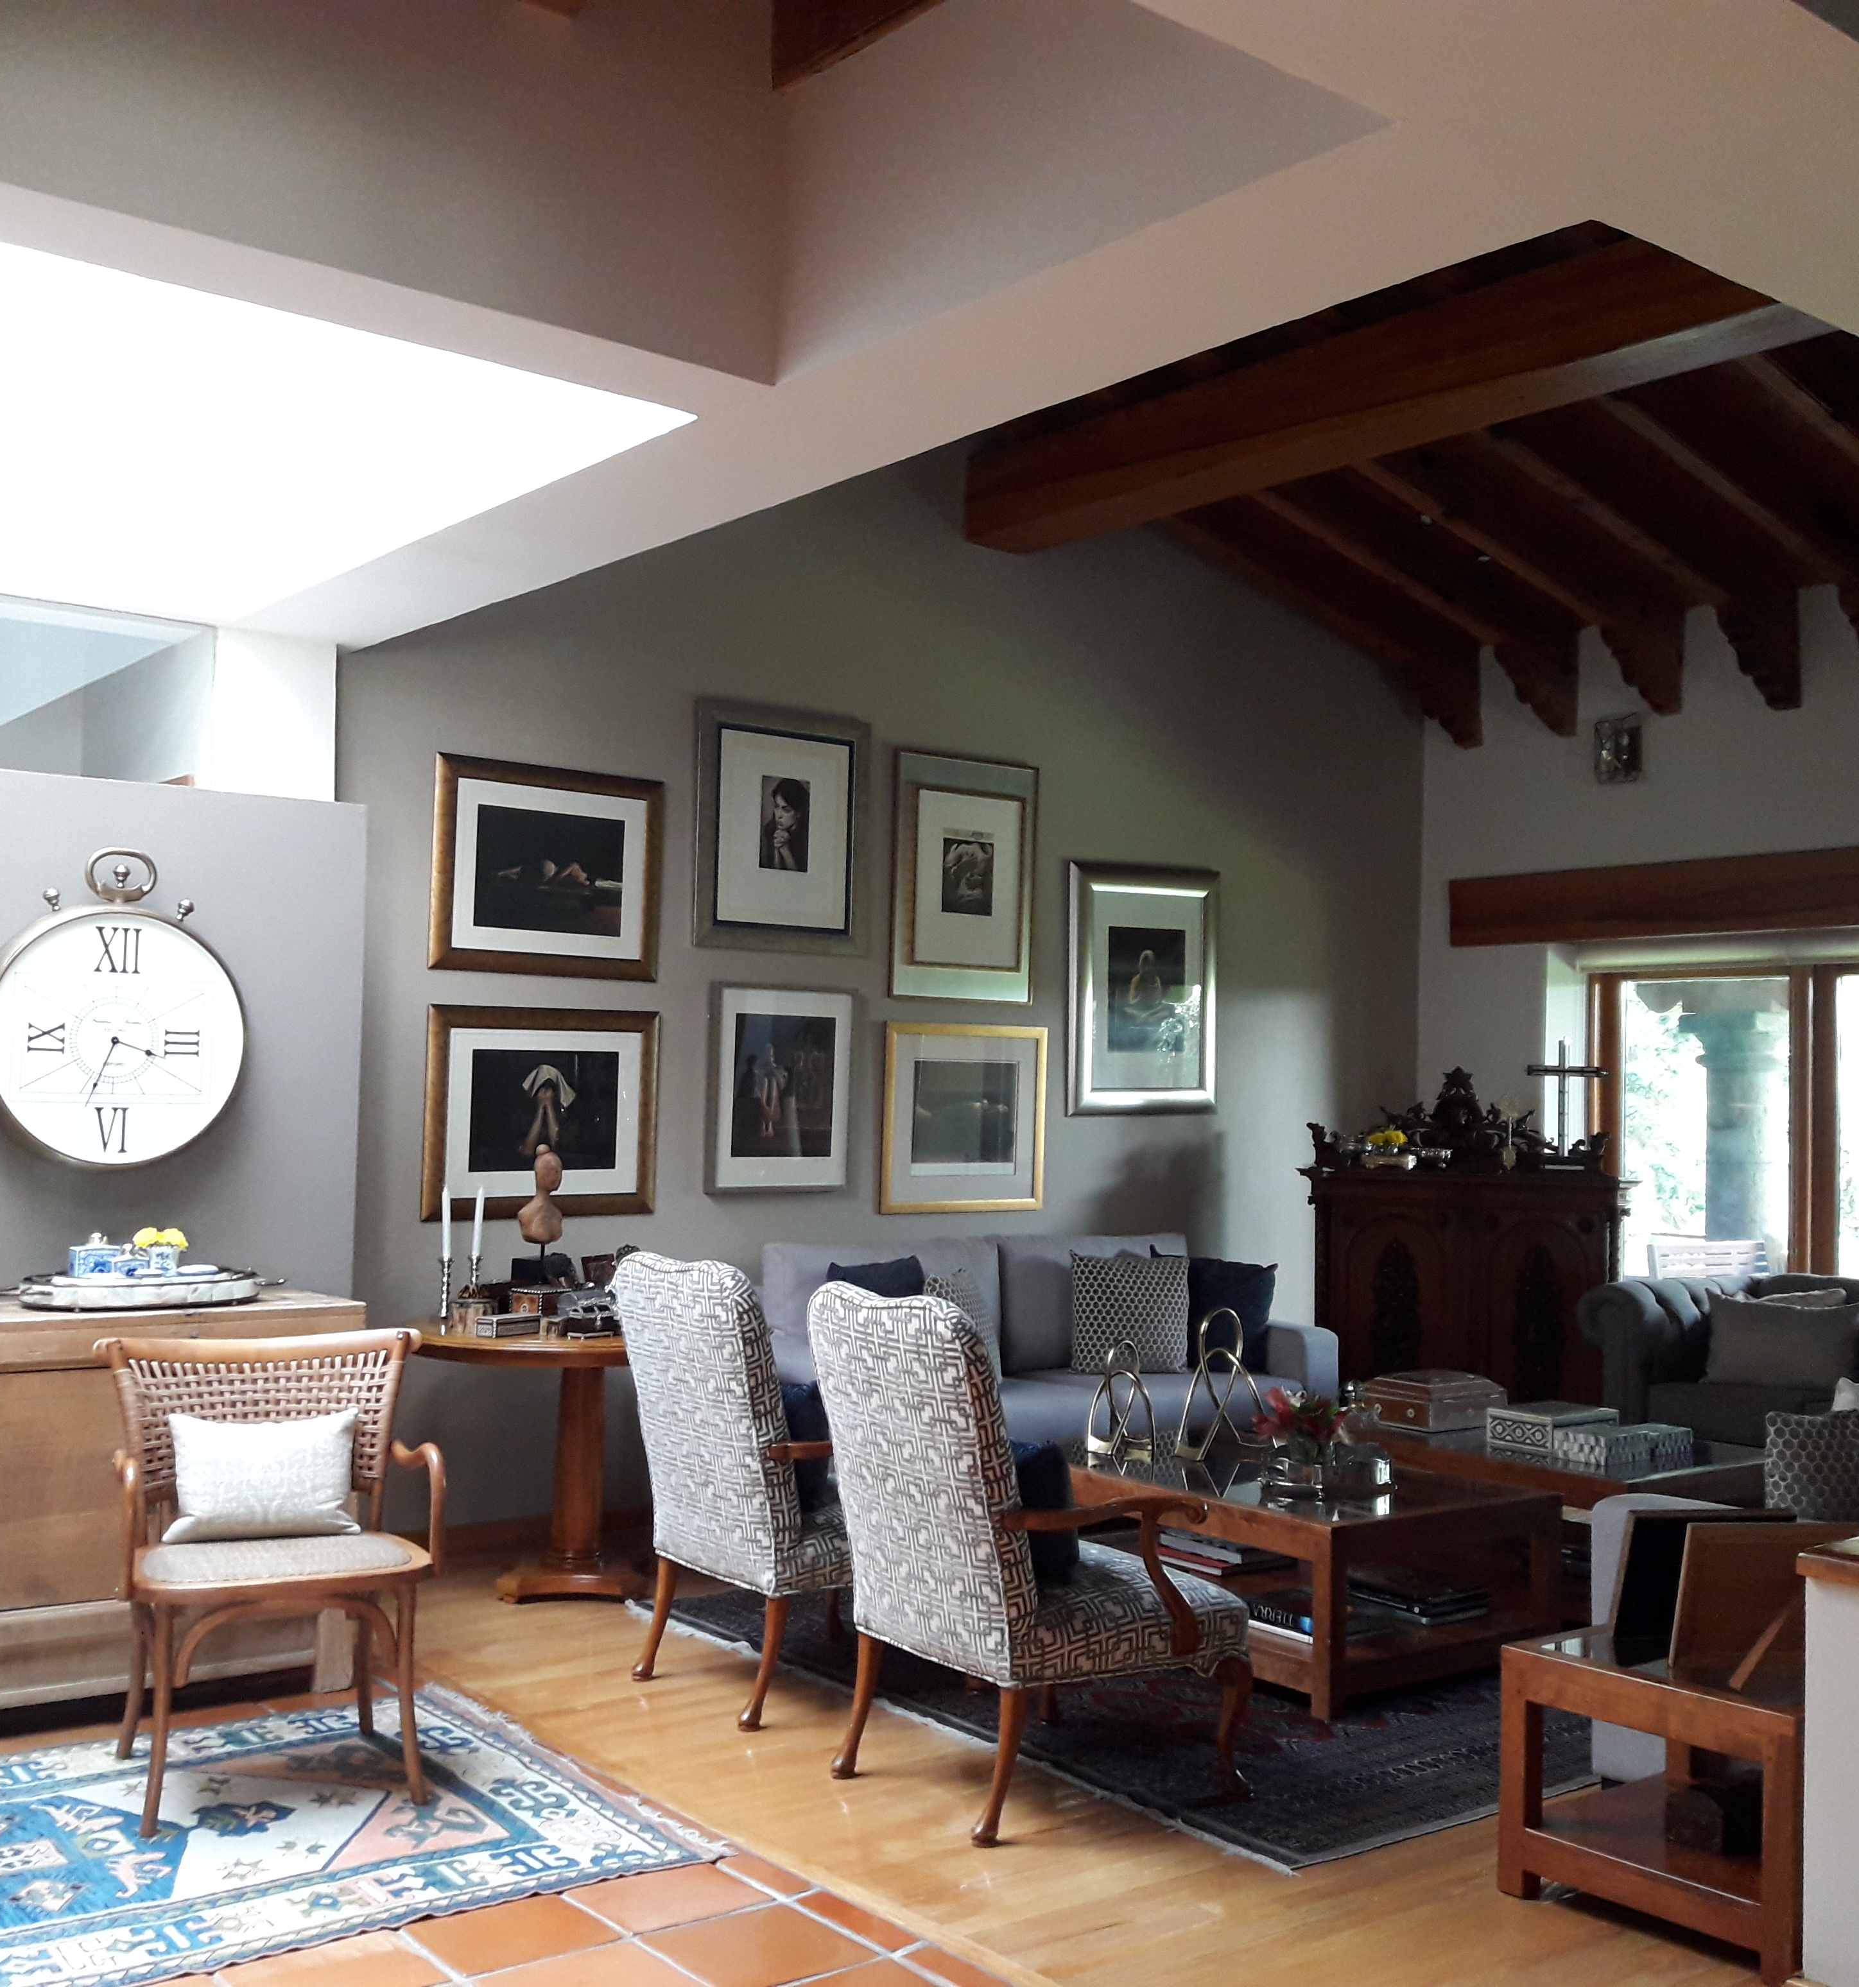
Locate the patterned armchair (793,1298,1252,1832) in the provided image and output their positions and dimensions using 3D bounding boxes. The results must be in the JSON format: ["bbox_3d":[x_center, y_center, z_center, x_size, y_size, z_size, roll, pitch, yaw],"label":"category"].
[{"bbox_3d":[0.202,1.160,4.616,0.757,1.057,0.706,3,-3,-36],"label":"patterned armchair"}]

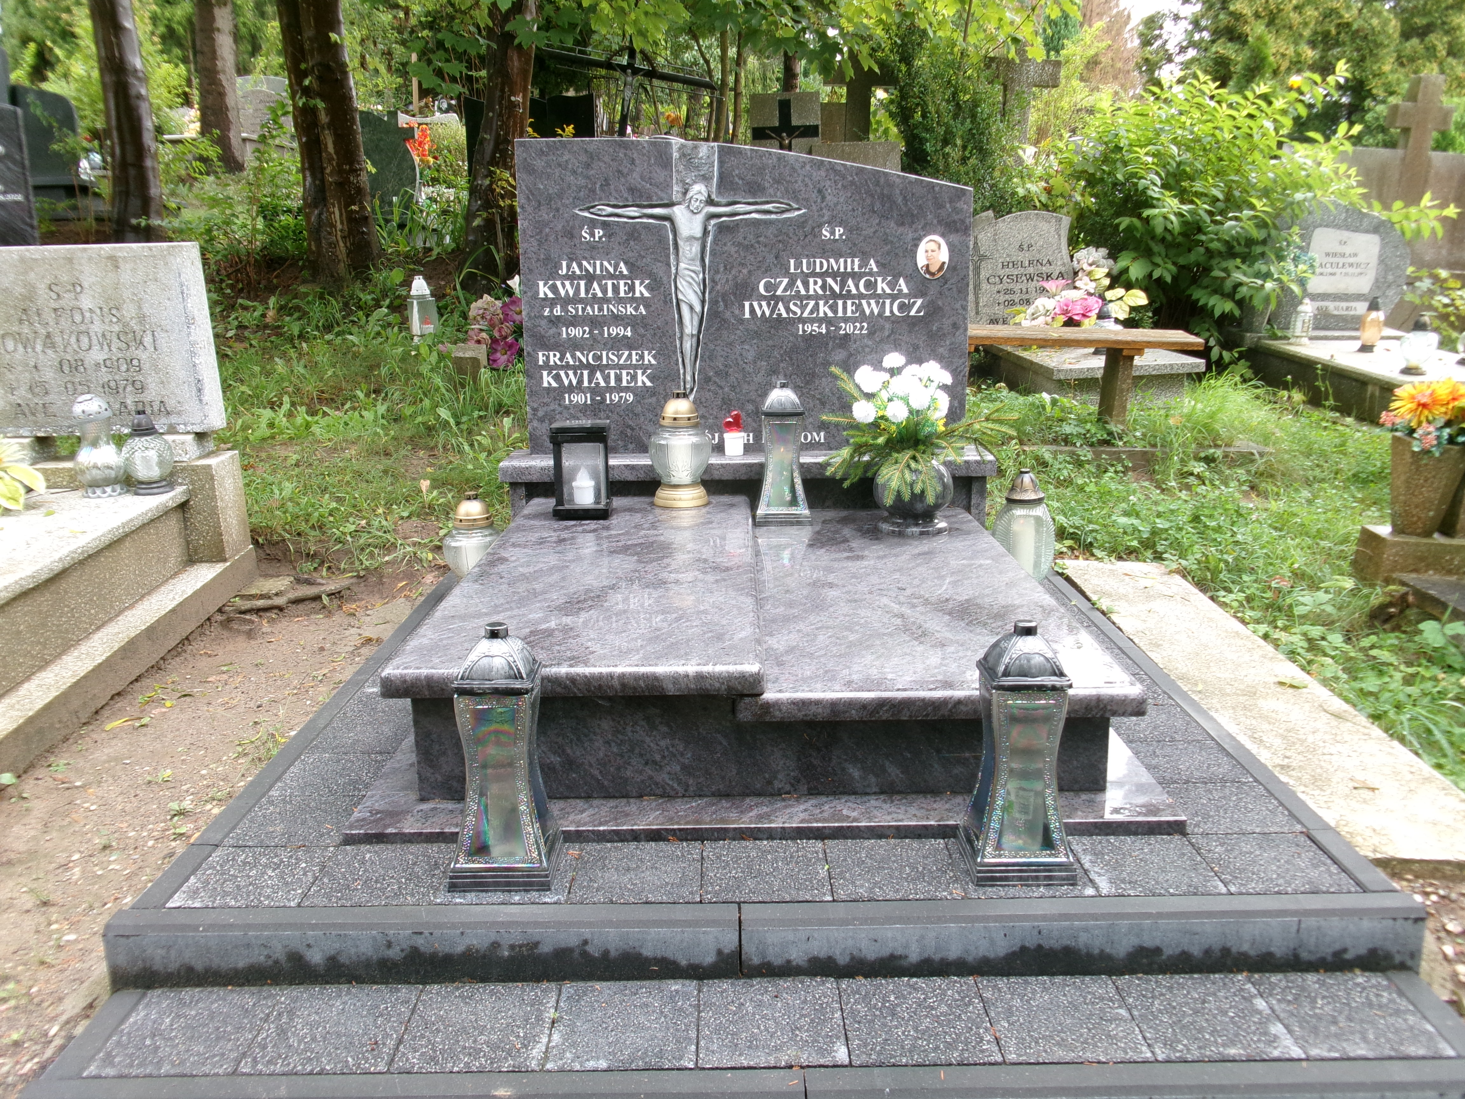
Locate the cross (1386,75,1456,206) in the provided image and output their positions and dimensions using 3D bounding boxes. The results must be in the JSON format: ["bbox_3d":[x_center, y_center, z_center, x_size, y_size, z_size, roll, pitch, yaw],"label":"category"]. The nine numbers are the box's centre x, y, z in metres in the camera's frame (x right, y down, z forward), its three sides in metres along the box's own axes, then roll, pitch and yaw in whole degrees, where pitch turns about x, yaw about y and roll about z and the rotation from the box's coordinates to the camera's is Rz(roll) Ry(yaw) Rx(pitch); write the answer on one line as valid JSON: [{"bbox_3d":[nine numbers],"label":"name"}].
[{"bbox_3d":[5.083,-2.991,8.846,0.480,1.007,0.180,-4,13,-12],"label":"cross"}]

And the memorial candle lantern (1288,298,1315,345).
[{"bbox_3d":[3.027,-1.212,6.300,0.116,0.236,0.116,-1,12,0],"label":"memorial candle lantern"}]

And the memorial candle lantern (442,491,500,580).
[{"bbox_3d":[-0.750,-0.010,3.436,0.178,0.316,0.178,-1,12,0],"label":"memorial candle lantern"}]

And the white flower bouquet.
[{"bbox_3d":[0.513,-0.332,3.238,0.510,0.395,0.400,-1,13,0],"label":"white flower bouquet"}]

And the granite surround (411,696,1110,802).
[{"bbox_3d":[0.047,0.173,2.775,1.212,0.200,1.450,-1,13,0],"label":"granite surround"}]

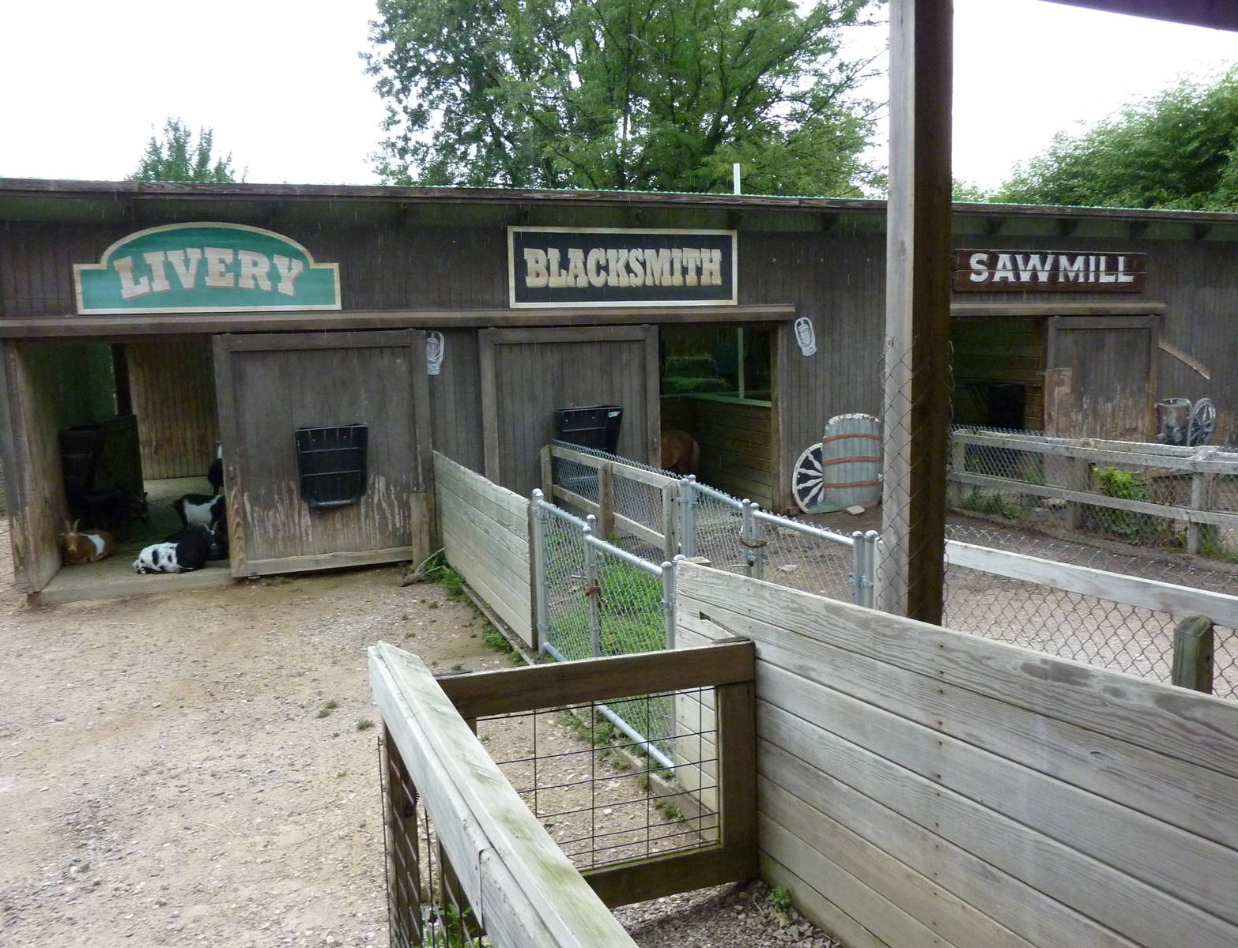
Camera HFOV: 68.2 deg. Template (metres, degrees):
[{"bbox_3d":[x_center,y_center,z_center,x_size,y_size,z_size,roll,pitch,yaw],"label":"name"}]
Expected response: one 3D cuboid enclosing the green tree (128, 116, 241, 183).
[{"bbox_3d":[-9.449,-4.172,20.618,4.600,7.337,4.400,-5,8,-19],"label":"green tree"}]

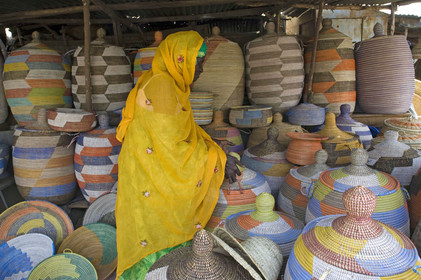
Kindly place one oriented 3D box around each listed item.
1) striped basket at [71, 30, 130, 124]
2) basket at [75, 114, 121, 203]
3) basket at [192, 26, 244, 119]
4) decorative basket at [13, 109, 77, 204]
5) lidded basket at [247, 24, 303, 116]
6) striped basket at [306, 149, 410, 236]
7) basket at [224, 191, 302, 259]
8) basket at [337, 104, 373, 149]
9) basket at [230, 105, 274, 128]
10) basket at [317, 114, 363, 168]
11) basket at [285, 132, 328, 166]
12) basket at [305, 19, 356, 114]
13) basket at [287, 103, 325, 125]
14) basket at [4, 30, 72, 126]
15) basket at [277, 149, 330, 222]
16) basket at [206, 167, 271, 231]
[{"bbox_3d":[-0.856,-0.508,2.327,0.470,0.723,0.470,0,10,0],"label":"striped basket"},{"bbox_3d":[-0.769,0.117,2.123,0.422,0.618,0.422,0,10,0],"label":"basket"},{"bbox_3d":[0.053,-0.546,2.392,0.454,0.728,0.454,0,10,0],"label":"basket"},{"bbox_3d":[-1.208,0.106,2.155,0.410,0.660,0.410,0,9,0],"label":"decorative basket"},{"bbox_3d":[0.524,-0.577,2.356,0.468,0.702,0.468,0,10,0],"label":"lidded basket"},{"bbox_3d":[0.745,0.365,1.514,0.475,0.650,0.475,0,9,0],"label":"striped basket"},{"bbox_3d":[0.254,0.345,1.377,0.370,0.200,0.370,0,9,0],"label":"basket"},{"bbox_3d":[1.030,-0.020,2.231,0.417,0.500,0.417,0,10,0],"label":"basket"},{"bbox_3d":[0.302,-0.178,2.152,0.321,0.134,0.321,0,10,0],"label":"basket"},{"bbox_3d":[0.813,0.055,1.919,0.351,0.470,0.351,0,10,0],"label":"basket"},{"bbox_3d":[0.589,0.065,1.788,0.254,0.180,0.254,0,10,0],"label":"basket"},{"bbox_3d":[1.014,-0.637,2.566,0.425,0.800,0.425,0,9,0],"label":"basket"},{"bbox_3d":[0.716,-0.194,2.214,0.285,0.165,0.285,0,9,0],"label":"basket"},{"bbox_3d":[-1.455,-0.501,2.518,0.515,0.830,0.515,0,9,0],"label":"basket"},{"bbox_3d":[0.600,0.357,1.657,0.445,0.620,0.445,0,10,0],"label":"basket"},{"bbox_3d":[0.166,0.363,1.848,0.430,0.580,0.430,0,9,0],"label":"basket"}]

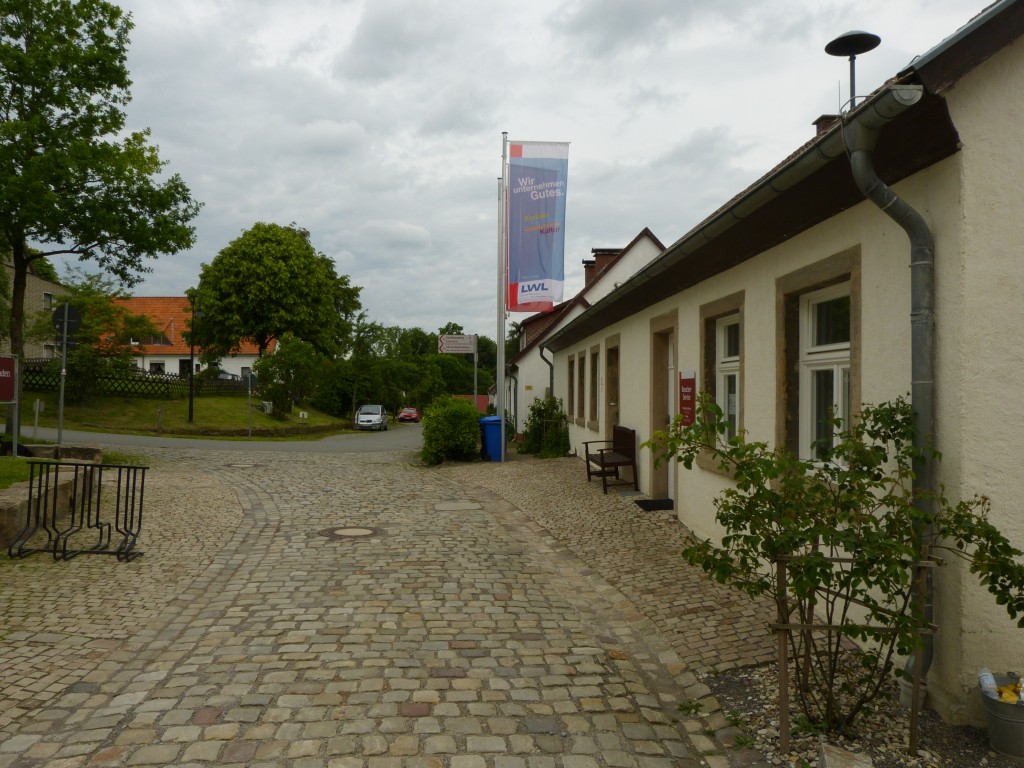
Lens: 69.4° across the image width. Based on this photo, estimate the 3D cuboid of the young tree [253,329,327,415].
[{"bbox_3d":[-10.012,-0.427,33.200,3.300,3.700,3.200,0,0,-17],"label":"young tree"}]

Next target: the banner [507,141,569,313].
[{"bbox_3d":[0.557,-3.343,15.550,1.270,3.500,0.140,0,-1,-3],"label":"banner"}]

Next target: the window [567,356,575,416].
[{"bbox_3d":[1.604,0.080,19.100,0.200,1.520,1.250,0,0,-2],"label":"window"}]

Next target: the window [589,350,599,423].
[{"bbox_3d":[1.644,0.087,14.154,0.200,1.520,0.980,0,-1,-4],"label":"window"}]

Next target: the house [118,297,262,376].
[{"bbox_3d":[-26.282,-3.663,63.000,15.000,7.500,9.000,0,-1,0],"label":"house"}]

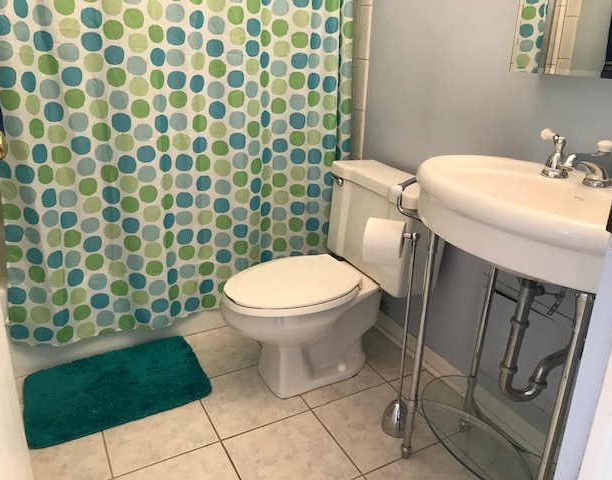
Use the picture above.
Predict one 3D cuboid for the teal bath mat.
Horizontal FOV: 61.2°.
[{"bbox_3d":[-0.682,0.517,1.861,0.594,0.024,0.425,-11,24,-26],"label":"teal bath mat"}]

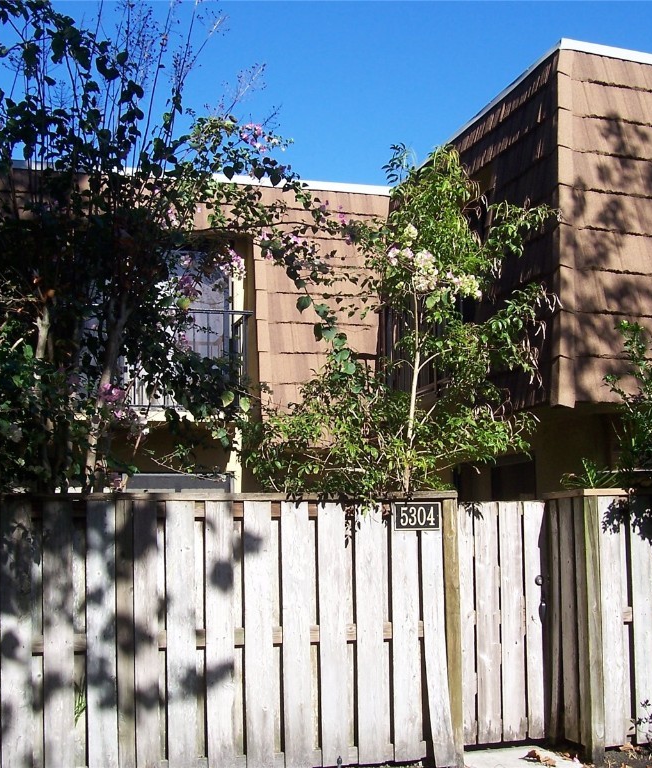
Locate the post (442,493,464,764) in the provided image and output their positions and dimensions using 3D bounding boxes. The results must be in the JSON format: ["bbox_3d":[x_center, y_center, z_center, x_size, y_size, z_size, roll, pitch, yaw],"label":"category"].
[{"bbox_3d":[0.798,1.534,6.350,0.095,1.661,0.095,1,-8,-14],"label":"post"}]

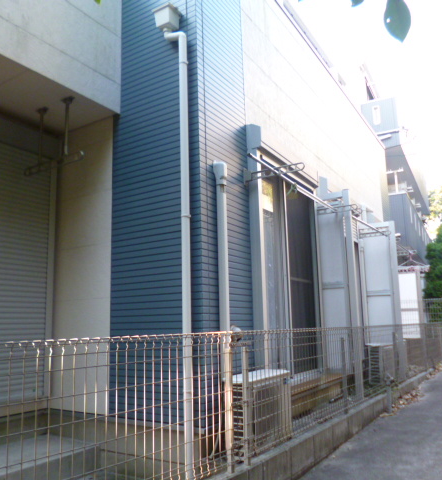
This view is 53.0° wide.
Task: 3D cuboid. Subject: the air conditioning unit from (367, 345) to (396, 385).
[{"bbox_3d":[2.657,2.048,7.398,0.285,0.580,0.780,-8,-12,31],"label":"air conditioning unit"}]

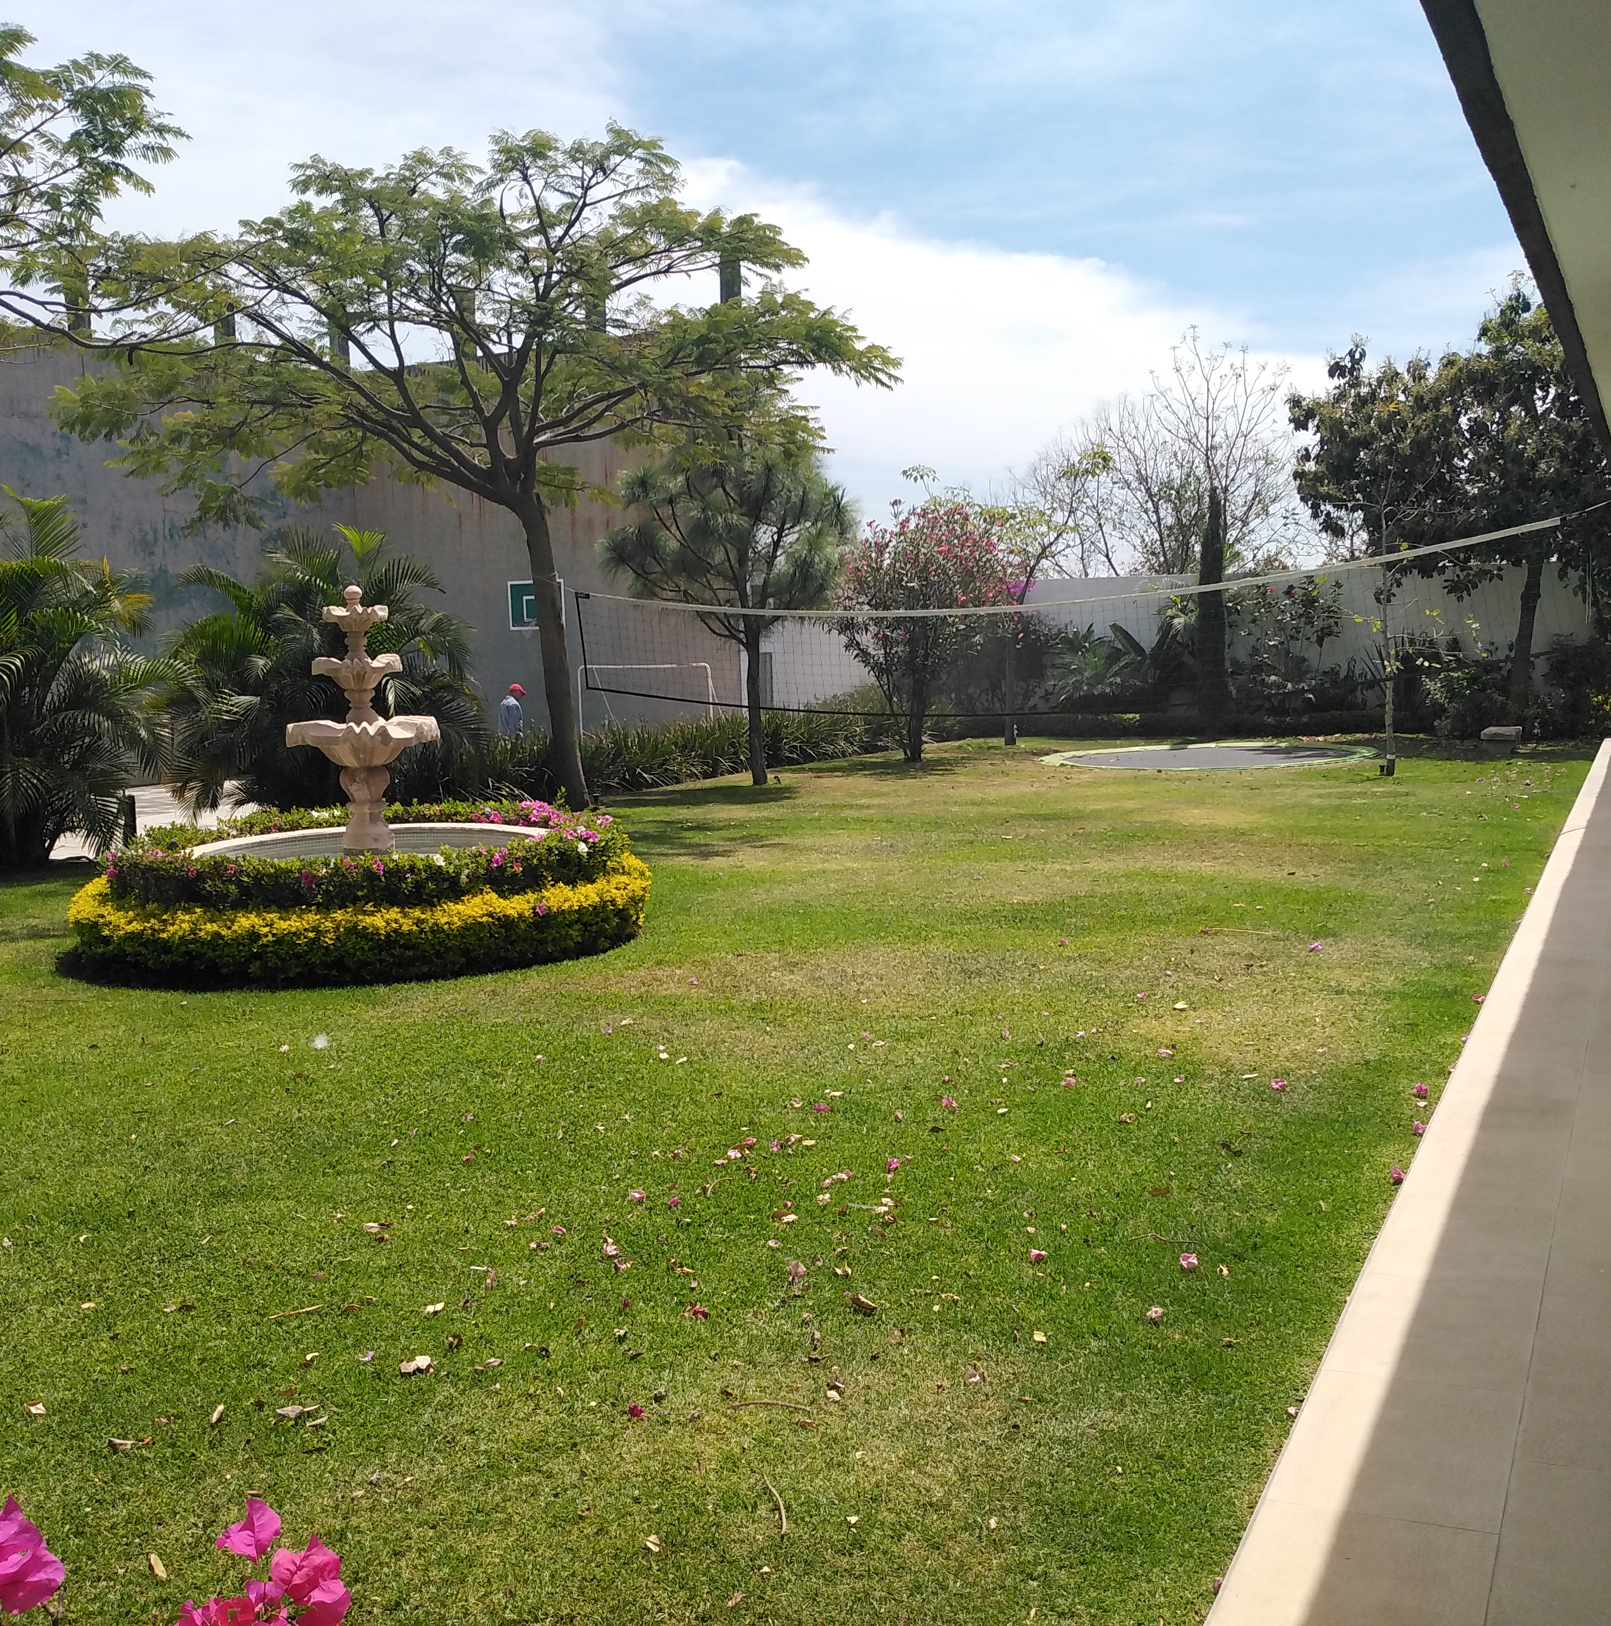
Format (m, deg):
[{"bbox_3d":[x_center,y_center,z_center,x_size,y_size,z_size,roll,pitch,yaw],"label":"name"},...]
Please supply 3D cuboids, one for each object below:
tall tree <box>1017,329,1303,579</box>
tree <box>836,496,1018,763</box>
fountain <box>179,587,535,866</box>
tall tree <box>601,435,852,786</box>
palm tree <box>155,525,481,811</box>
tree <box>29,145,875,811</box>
[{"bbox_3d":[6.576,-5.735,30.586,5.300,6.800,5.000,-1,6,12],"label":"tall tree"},{"bbox_3d":[1.539,-2.447,21.712,2.450,3.530,2.400,-2,6,4],"label":"tree"},{"bbox_3d":[-2.839,-0.413,10.280,2.330,2.050,2.330,-4,6,-15],"label":"fountain"},{"bbox_3d":[-0.940,-2.401,19.280,2.950,4.140,2.800,-2,6,-2],"label":"tall tree"},{"bbox_3d":[-5.021,-1.383,16.439,3.200,3.030,3.000,-4,6,-17],"label":"palm tree"},{"bbox_3d":[-3.597,-3.552,16.820,8.600,7.150,7.500,-3,6,-11],"label":"tree"}]

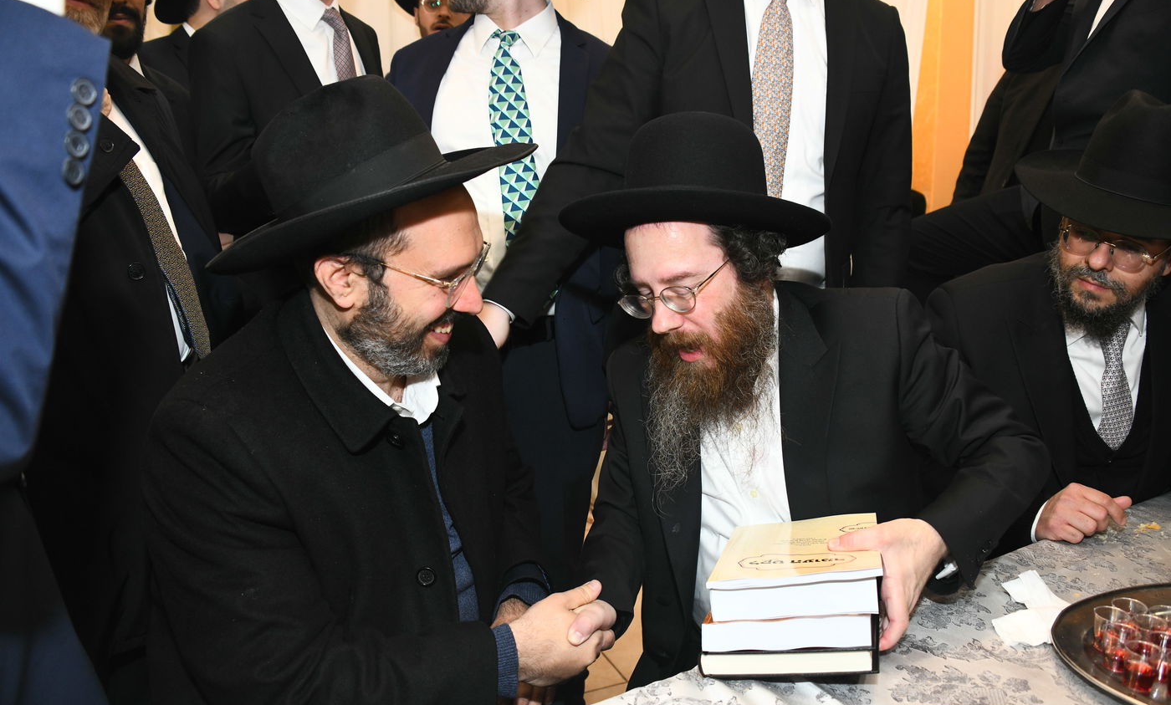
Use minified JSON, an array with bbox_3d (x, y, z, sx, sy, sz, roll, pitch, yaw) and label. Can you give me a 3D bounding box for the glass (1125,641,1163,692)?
[{"bbox_3d":[0.540,0.307,0.886,0.037,0.039,0.037,0,13,0],"label":"glass"}]

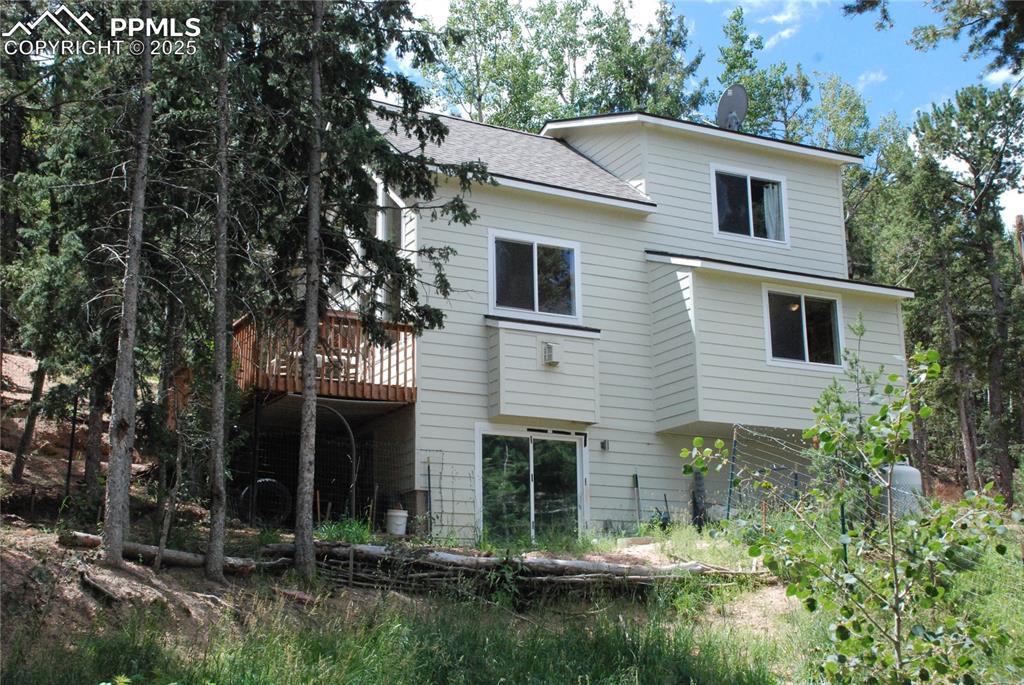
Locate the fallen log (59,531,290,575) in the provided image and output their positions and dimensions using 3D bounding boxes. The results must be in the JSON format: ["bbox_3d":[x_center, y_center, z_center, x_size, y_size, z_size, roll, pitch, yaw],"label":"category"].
[{"bbox_3d":[-3.917,2.364,14.725,2.310,0.190,0.210,10,-16,-11],"label":"fallen log"}]

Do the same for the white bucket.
[{"bbox_3d":[-1.658,2.614,19.000,0.310,0.370,0.310,-1,-14,0],"label":"white bucket"}]

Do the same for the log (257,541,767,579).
[{"bbox_3d":[0.341,2.871,17.053,7.240,0.270,0.300,7,-16,-24],"label":"log"}]

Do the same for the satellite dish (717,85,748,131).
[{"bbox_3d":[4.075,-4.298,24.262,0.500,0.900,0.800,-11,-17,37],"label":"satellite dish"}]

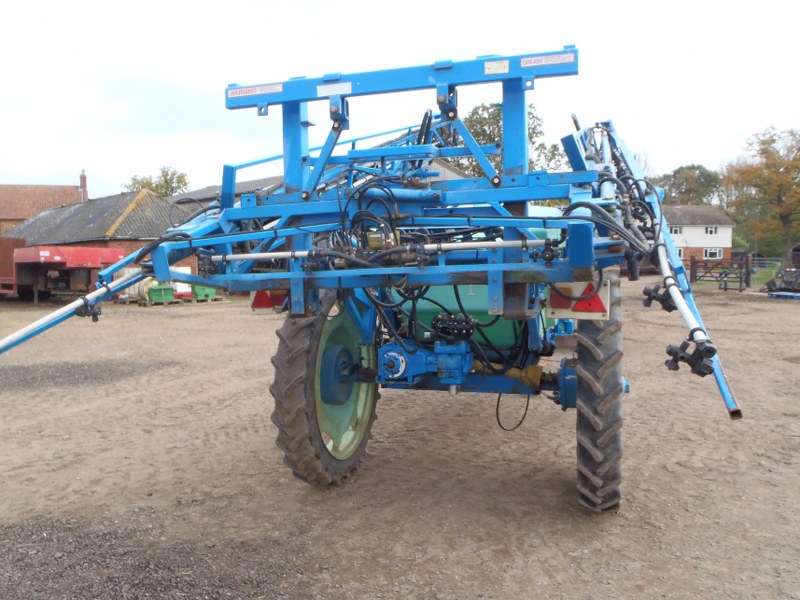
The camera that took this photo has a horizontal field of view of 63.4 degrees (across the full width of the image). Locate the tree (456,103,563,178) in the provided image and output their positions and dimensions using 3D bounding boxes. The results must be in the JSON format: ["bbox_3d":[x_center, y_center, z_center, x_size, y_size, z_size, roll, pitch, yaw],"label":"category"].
[{"bbox_3d":[9.047,-9.528,54.457,10.200,14.400,9.800,0,4,0],"label":"tree"}]

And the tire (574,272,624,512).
[{"bbox_3d":[1.300,0.564,4.194,0.245,1.550,1.550,1,4,17],"label":"tire"}]

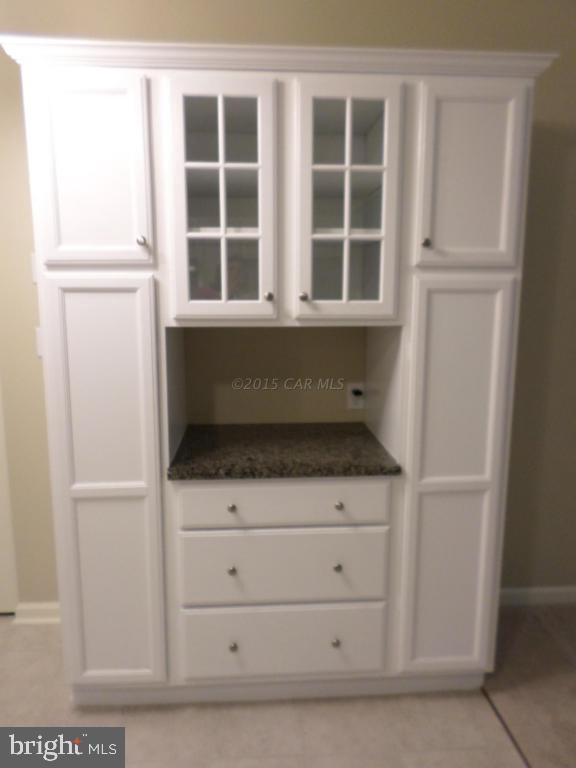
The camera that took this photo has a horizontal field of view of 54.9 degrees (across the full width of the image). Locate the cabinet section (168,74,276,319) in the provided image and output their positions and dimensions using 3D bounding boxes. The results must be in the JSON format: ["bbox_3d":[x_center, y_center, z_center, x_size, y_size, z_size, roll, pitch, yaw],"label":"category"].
[{"bbox_3d":[-0.192,-0.554,1.696,0.314,0.707,0.030,0,9,-3],"label":"cabinet section"}]

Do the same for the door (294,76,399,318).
[{"bbox_3d":[0.186,-0.557,1.718,0.319,0.707,0.030,0,9,-3],"label":"door"}]

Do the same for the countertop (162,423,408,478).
[{"bbox_3d":[-0.029,0.245,2.135,0.778,0.038,0.609,0,9,-3],"label":"countertop"}]

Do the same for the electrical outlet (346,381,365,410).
[{"bbox_3d":[0.300,0.056,2.427,0.072,0.116,0.012,0,9,-3],"label":"electrical outlet"}]

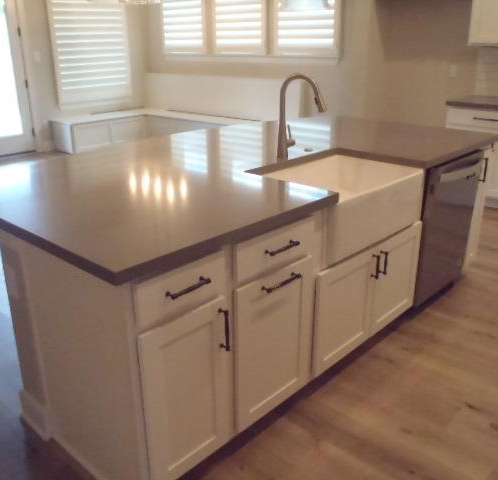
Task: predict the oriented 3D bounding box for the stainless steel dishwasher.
[{"bbox_3d":[0.890,-0.124,3.032,0.598,0.771,0.592,17,27,41],"label":"stainless steel dishwasher"}]

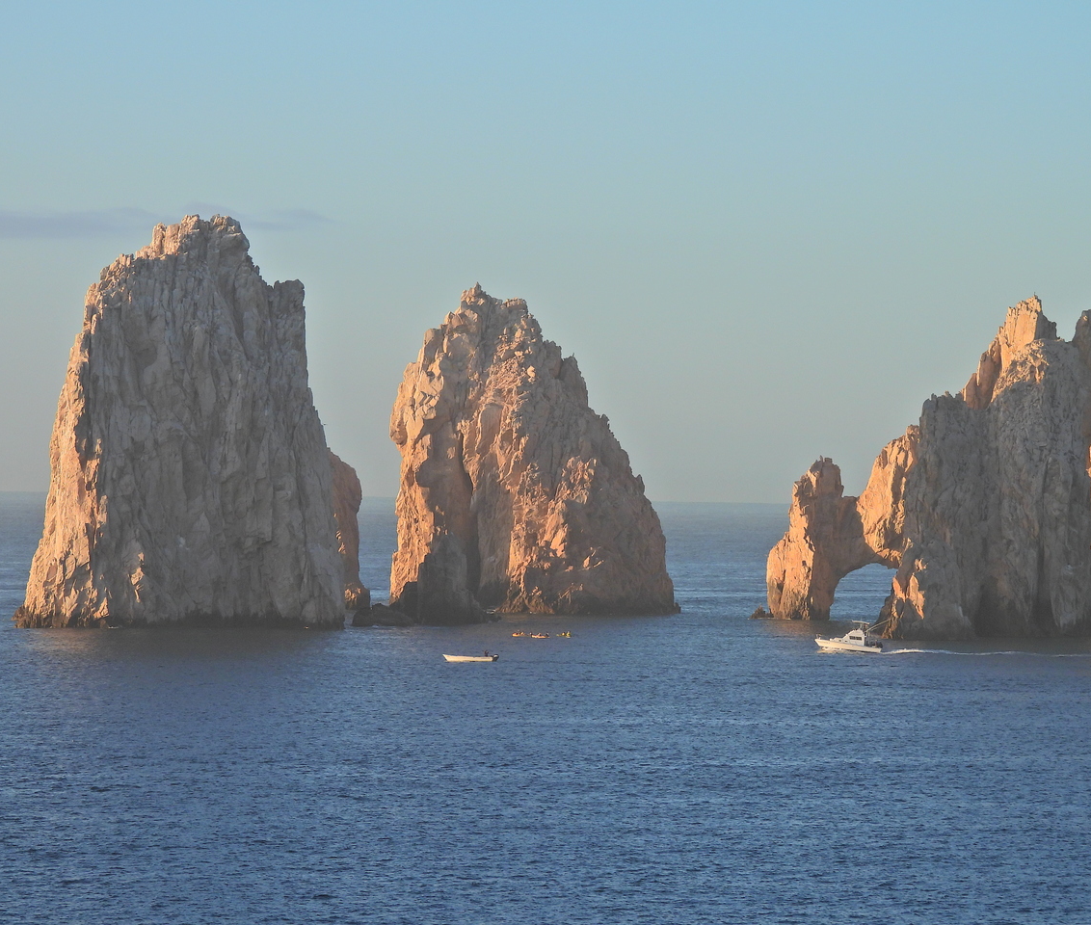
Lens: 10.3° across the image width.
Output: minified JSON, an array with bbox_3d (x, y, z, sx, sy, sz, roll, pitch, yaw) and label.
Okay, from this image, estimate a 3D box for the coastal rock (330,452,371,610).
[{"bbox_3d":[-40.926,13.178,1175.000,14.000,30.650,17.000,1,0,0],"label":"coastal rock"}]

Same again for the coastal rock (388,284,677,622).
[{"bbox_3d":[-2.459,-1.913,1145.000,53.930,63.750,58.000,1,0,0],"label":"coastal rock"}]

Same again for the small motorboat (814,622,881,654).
[{"bbox_3d":[46.426,26.708,925.000,10.200,5.000,3.500,1,0,-2],"label":"small motorboat"}]

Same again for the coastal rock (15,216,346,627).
[{"bbox_3d":[-63.223,-7.099,1050.000,56.850,71.160,46.000,1,0,0],"label":"coastal rock"}]

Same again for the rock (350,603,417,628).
[{"bbox_3d":[-28.145,26.642,1050.000,11.690,4.340,8.500,1,0,0],"label":"rock"}]

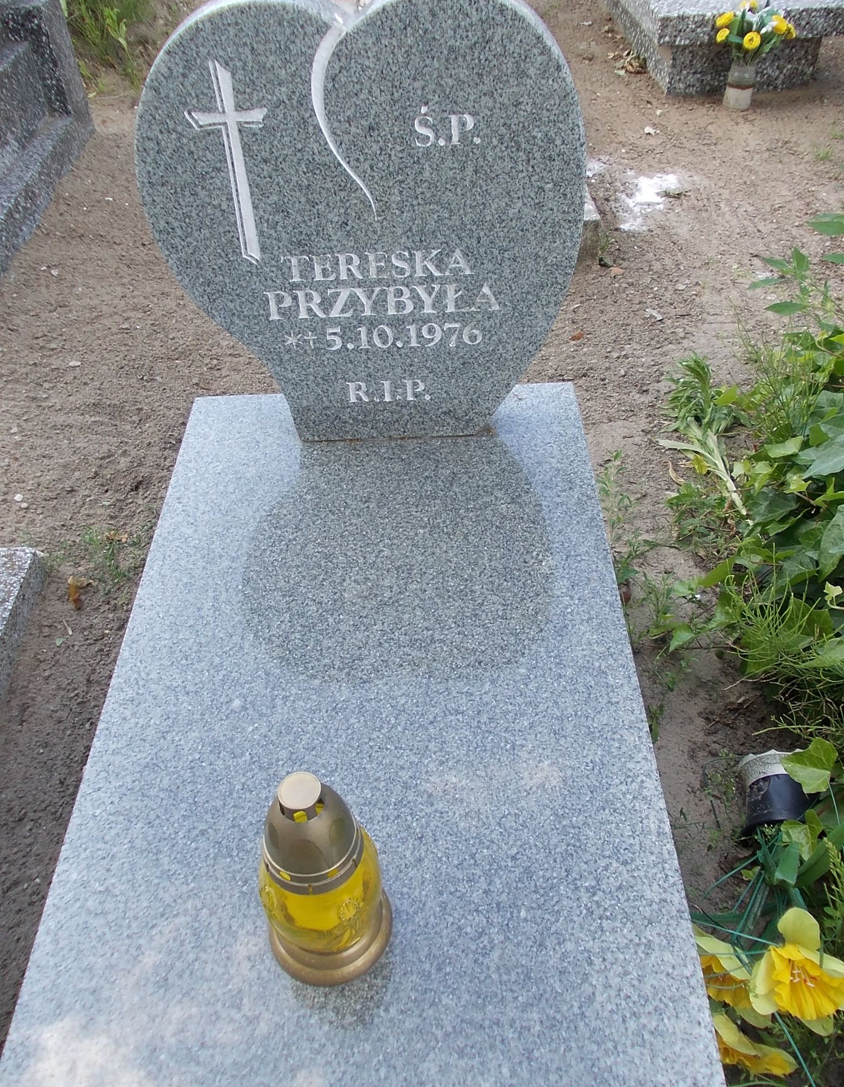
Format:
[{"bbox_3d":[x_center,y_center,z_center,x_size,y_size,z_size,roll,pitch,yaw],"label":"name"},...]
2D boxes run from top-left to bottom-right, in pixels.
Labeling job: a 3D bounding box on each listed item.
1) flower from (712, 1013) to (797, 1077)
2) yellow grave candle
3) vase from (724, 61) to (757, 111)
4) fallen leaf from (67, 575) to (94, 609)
[{"bbox_3d":[0.317,0.486,0.884,0.095,0.080,0.050,22,69,23],"label":"flower"},{"bbox_3d":[-0.089,0.276,0.783,0.116,0.242,0.116,-2,45,1],"label":"yellow grave candle"},{"bbox_3d":[0.958,-1.375,2.734,0.081,0.112,0.081,-2,45,1],"label":"vase"},{"bbox_3d":[-0.528,0.075,1.408,0.044,0.022,0.060,-2,45,1],"label":"fallen leaf"}]

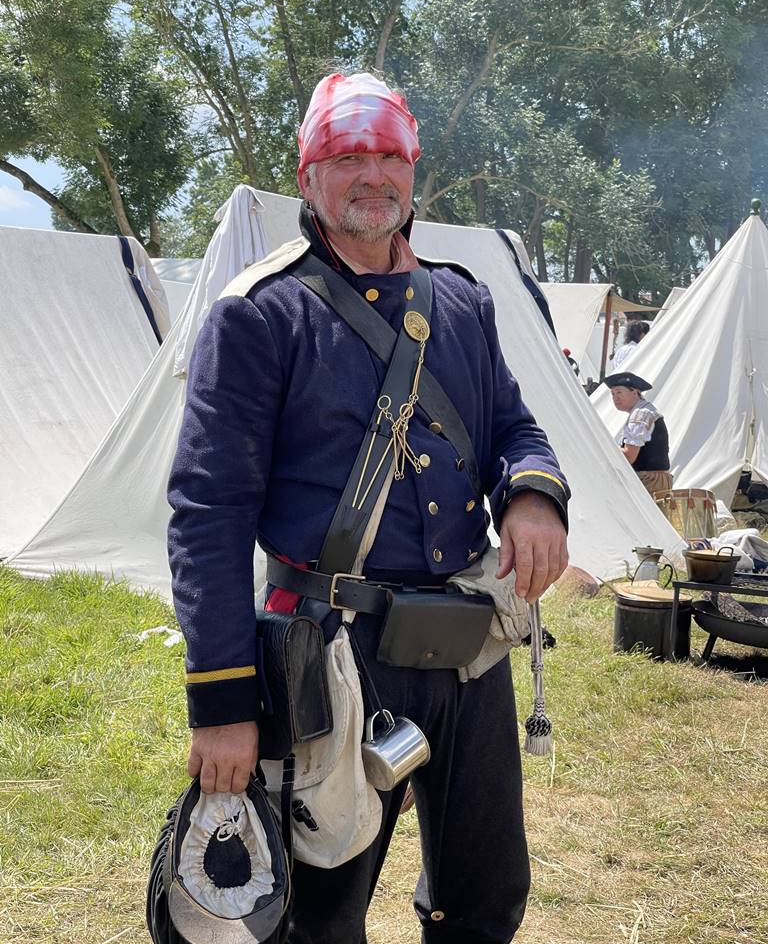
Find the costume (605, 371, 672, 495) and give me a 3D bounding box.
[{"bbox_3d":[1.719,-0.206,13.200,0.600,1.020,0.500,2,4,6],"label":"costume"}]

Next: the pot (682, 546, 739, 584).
[{"bbox_3d":[1.449,0.415,8.400,0.250,0.150,0.250,2,4,0],"label":"pot"}]

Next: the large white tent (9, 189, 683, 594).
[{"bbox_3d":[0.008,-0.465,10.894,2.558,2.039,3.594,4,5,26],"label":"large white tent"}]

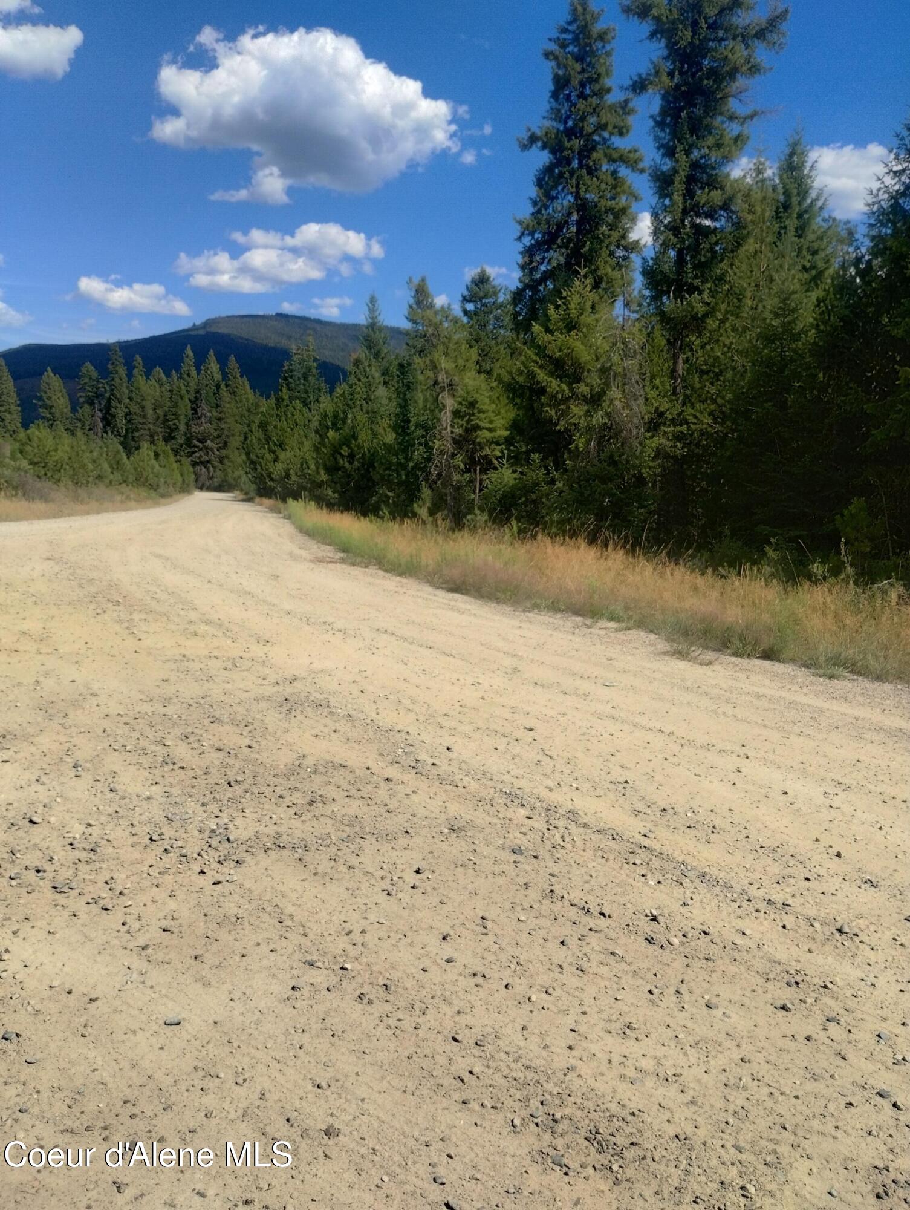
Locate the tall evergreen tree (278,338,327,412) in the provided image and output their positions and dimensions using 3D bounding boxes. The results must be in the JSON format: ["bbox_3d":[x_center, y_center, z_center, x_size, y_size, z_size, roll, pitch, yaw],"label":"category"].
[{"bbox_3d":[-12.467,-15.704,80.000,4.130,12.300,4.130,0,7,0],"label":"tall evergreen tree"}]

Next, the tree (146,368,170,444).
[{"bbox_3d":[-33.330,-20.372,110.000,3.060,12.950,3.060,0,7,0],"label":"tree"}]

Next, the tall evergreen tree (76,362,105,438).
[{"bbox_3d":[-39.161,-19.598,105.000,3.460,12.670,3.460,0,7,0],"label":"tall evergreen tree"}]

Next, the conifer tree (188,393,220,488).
[{"bbox_3d":[-26.952,-17.573,105.000,3.340,10.620,3.340,0,7,0],"label":"conifer tree"}]

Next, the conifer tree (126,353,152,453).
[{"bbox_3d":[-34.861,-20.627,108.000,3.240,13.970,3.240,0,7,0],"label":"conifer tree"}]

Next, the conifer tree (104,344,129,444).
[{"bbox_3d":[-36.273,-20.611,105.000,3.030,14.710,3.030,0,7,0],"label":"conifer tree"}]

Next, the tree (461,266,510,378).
[{"bbox_3d":[1.465,-10.316,46.000,2.650,11.010,2.650,0,7,0],"label":"tree"}]

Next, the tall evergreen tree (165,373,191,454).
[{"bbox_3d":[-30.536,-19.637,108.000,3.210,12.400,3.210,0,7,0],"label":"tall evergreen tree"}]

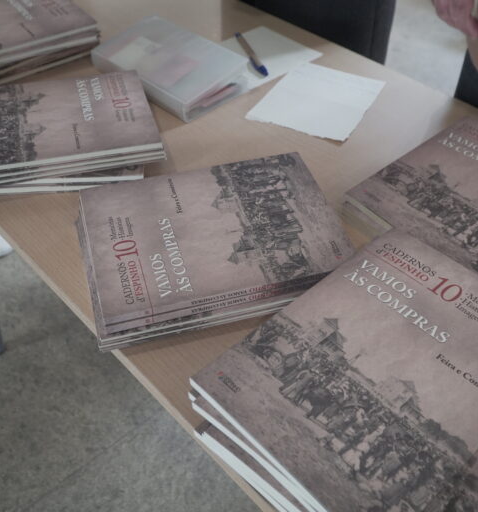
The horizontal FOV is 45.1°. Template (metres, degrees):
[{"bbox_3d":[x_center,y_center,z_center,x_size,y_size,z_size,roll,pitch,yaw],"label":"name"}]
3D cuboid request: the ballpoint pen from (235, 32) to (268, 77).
[{"bbox_3d":[0.021,-0.343,0.976,0.012,0.012,0.150,-13,47,-13],"label":"ballpoint pen"}]

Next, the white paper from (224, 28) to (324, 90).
[{"bbox_3d":[0.021,-0.335,0.975,0.201,0.002,0.144,-34,55,-29],"label":"white paper"}]

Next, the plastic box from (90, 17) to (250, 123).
[{"bbox_3d":[-0.111,-0.307,0.924,0.225,0.031,0.150,32,53,26],"label":"plastic box"}]

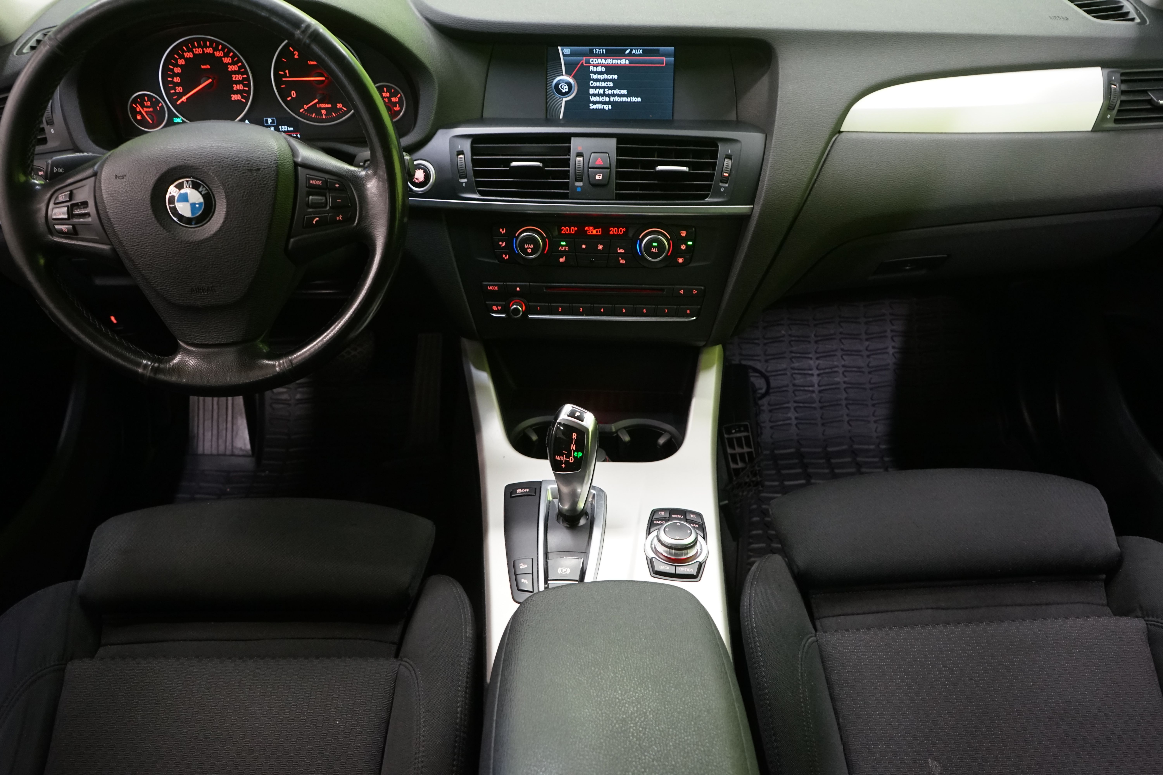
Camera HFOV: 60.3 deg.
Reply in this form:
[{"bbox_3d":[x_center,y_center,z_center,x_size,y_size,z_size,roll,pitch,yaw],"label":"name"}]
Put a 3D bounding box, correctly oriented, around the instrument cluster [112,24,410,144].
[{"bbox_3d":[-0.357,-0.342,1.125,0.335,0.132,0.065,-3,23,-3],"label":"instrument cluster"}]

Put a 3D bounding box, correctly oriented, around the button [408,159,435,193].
[{"bbox_3d":[-0.174,-0.227,1.075,0.034,0.035,0.016,0,20,1],"label":"button"}]

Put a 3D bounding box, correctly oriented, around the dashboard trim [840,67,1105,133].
[{"bbox_3d":[0.444,-0.326,1.140,0.300,0.073,0.035,-1,19,0],"label":"dashboard trim"}]

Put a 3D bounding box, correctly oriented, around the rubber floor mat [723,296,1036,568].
[{"bbox_3d":[0.494,0.070,1.623,0.470,0.080,0.600,-2,49,-2],"label":"rubber floor mat"}]

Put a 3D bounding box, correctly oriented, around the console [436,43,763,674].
[{"bbox_3d":[0.019,-0.051,1.023,0.340,0.450,0.550,-2,34,-2],"label":"console"}]

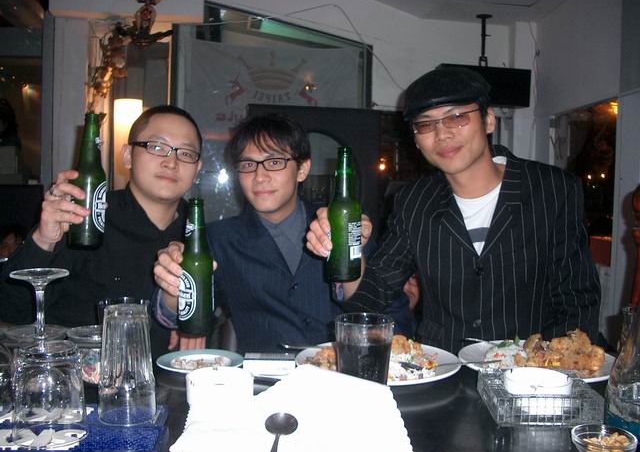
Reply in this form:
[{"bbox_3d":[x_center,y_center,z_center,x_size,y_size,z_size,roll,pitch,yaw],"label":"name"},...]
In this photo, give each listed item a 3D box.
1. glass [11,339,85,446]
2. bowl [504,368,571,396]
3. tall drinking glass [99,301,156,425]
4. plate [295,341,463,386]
[{"bbox_3d":[-0.294,0.182,0.706,0.082,0.097,0.082,1,2,0],"label":"glass"},{"bbox_3d":[0.278,0.213,0.826,0.086,0.040,0.086,1,2,0],"label":"bowl"},{"bbox_3d":[-0.251,0.177,0.839,0.075,0.145,0.075,0,4,0],"label":"tall drinking glass"},{"bbox_3d":[0.096,0.235,1.081,0.274,0.023,0.274,0,4,0],"label":"plate"}]

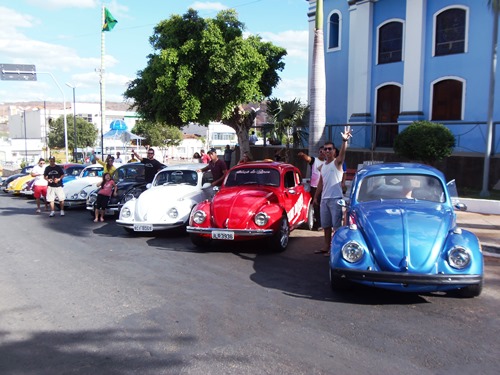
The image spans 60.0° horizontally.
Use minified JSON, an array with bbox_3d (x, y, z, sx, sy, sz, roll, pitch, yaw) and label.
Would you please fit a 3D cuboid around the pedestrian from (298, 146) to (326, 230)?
[{"bbox_3d":[1.399,0.040,9.400,0.660,1.800,0.550,0,5,14],"label":"pedestrian"}]

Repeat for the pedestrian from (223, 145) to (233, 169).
[{"bbox_3d":[-1.142,-1.331,22.500,0.520,1.720,0.360,-1,5,0],"label":"pedestrian"}]

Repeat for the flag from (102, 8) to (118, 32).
[{"bbox_3d":[-8.763,-10.490,27.218,1.000,1.450,0.400,0,6,0],"label":"flag"}]

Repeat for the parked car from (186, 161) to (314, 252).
[{"bbox_3d":[0.258,0.249,8.839,1.550,1.500,4.050,1,5,19],"label":"parked car"}]

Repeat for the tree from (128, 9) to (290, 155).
[{"bbox_3d":[-1.592,-3.219,15.500,5.600,6.100,5.200,0,6,0],"label":"tree"}]

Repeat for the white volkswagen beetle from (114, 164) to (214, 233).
[{"bbox_3d":[-1.352,0.169,9.710,1.560,1.490,4.050,1,5,17],"label":"white volkswagen beetle"}]

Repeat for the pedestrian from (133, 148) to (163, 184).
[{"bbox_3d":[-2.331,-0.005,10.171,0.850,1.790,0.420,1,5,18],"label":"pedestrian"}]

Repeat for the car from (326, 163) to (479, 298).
[{"bbox_3d":[2.088,0.394,6.078,1.560,1.490,4.050,1,5,17],"label":"car"}]

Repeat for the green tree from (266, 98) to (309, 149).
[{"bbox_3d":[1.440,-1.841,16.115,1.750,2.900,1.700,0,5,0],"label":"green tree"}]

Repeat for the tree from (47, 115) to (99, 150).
[{"bbox_3d":[-22.404,-6.537,55.000,6.200,5.400,6.000,0,5,0],"label":"tree"}]

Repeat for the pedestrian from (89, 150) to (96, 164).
[{"bbox_3d":[-11.247,-1.811,31.000,0.500,1.700,0.360,2,5,30],"label":"pedestrian"}]

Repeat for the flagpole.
[{"bbox_3d":[-9.342,-5.857,27.709,0.200,11.250,0.200,2,6,0],"label":"flagpole"}]

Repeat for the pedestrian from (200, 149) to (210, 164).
[{"bbox_3d":[-2.234,-1.059,22.000,0.540,1.700,0.380,1,5,27],"label":"pedestrian"}]

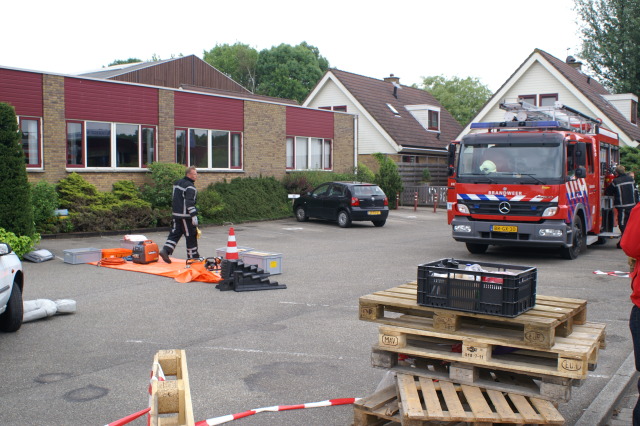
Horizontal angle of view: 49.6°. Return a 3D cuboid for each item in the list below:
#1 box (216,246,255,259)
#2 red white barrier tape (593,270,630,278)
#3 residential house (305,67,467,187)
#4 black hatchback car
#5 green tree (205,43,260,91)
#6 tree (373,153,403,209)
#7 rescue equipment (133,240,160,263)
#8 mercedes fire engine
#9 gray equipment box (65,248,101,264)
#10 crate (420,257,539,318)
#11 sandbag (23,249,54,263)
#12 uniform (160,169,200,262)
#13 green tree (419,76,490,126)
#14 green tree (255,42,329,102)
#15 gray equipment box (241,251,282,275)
[{"bbox_3d":[-1.605,0.858,13.220,0.600,0.330,0.400,1,4,22],"label":"box"},{"bbox_3d":[5.000,1.044,11.879,0.700,0.080,0.300,0,3,-6],"label":"red white barrier tape"},{"bbox_3d":[4.185,-4.942,45.205,9.300,8.200,13.300,2,4,34],"label":"residential house"},{"bbox_3d":[0.659,-0.345,24.120,1.660,1.465,3.900,-2,4,-35],"label":"black hatchback car"},{"bbox_3d":[-6.908,-7.225,54.676,5.600,11.600,5.600,0,3,0],"label":"green tree"},{"bbox_3d":[3.367,-1.592,34.566,1.500,2.750,1.500,0,3,0],"label":"tree"},{"bbox_3d":[-3.448,0.764,13.864,0.330,0.440,0.410,2,4,33],"label":"rescue equipment"},{"bbox_3d":[5.522,-0.816,16.721,2.550,3.240,7.600,2,4,30],"label":"mercedes fire engine"},{"bbox_3d":[-4.737,0.876,13.850,0.400,0.220,0.600,3,4,42],"label":"gray equipment box"},{"bbox_3d":[0.948,0.446,4.185,0.600,0.240,0.400,2,4,34],"label":"crate"},{"bbox_3d":[-5.663,0.852,13.873,0.560,0.170,0.480,1,4,20],"label":"sandbag"},{"bbox_3d":[-2.776,0.052,13.776,0.650,1.880,0.560,-3,4,-40],"label":"uniform"},{"bbox_3d":[9.816,-5.290,49.777,5.800,8.400,5.800,0,3,0],"label":"green tree"},{"bbox_3d":[-2.816,-9.424,67.569,8.000,14.600,8.000,0,3,0],"label":"green tree"},{"bbox_3d":[-1.002,0.872,11.900,0.600,0.320,0.400,3,4,42],"label":"gray equipment box"}]

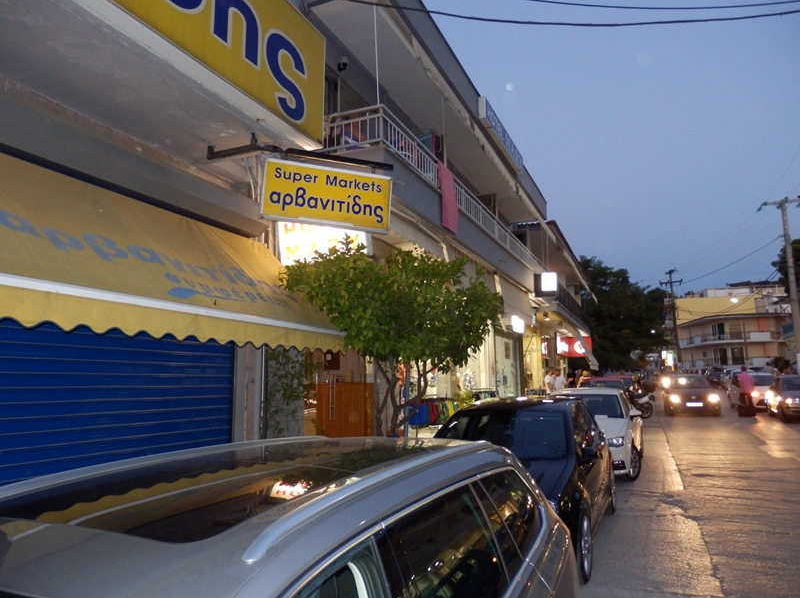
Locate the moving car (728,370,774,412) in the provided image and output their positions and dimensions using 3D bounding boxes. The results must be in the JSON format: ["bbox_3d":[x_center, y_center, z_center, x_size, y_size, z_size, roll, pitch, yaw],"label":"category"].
[{"bbox_3d":[14.950,3.833,24.255,1.740,1.490,4.000,-3,-9,18],"label":"moving car"}]

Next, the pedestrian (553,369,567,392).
[{"bbox_3d":[5.516,3.260,19.822,0.420,1.670,0.500,2,-9,-18],"label":"pedestrian"}]

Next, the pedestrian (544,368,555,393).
[{"bbox_3d":[5.072,3.173,19.370,0.380,1.740,0.500,2,-9,-21],"label":"pedestrian"}]

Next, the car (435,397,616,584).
[{"bbox_3d":[1.262,1.784,6.251,1.770,1.440,4.250,-4,-9,23],"label":"car"}]

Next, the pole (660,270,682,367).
[{"bbox_3d":[24.190,2.455,50.691,1.800,10.110,0.400,-5,-10,23],"label":"pole"}]

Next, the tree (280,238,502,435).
[{"bbox_3d":[-0.091,0.861,6.819,2.600,3.230,2.500,-4,-9,23],"label":"tree"}]

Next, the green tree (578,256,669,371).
[{"bbox_3d":[14.963,1.667,39.462,7.000,9.530,7.000,-4,-9,23],"label":"green tree"}]

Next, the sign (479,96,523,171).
[{"bbox_3d":[2.497,-3.852,14.006,0.160,0.500,3.700,-4,-9,23],"label":"sign"}]

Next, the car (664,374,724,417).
[{"bbox_3d":[11.387,3.717,22.714,1.720,1.480,4.150,-4,-9,22],"label":"car"}]

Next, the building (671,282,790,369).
[{"bbox_3d":[40.746,4.359,71.379,13.000,10.600,10.000,-3,-9,14],"label":"building"}]

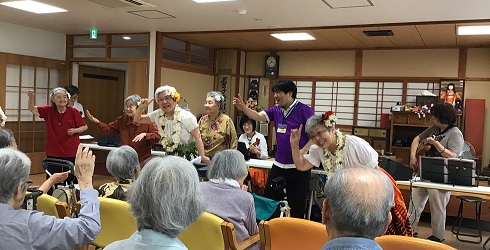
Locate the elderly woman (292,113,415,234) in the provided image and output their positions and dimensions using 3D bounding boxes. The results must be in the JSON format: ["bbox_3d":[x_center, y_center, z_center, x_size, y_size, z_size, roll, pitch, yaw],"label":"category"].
[{"bbox_3d":[0.820,0.602,3.220,0.700,1.360,0.750,4,3,37],"label":"elderly woman"}]

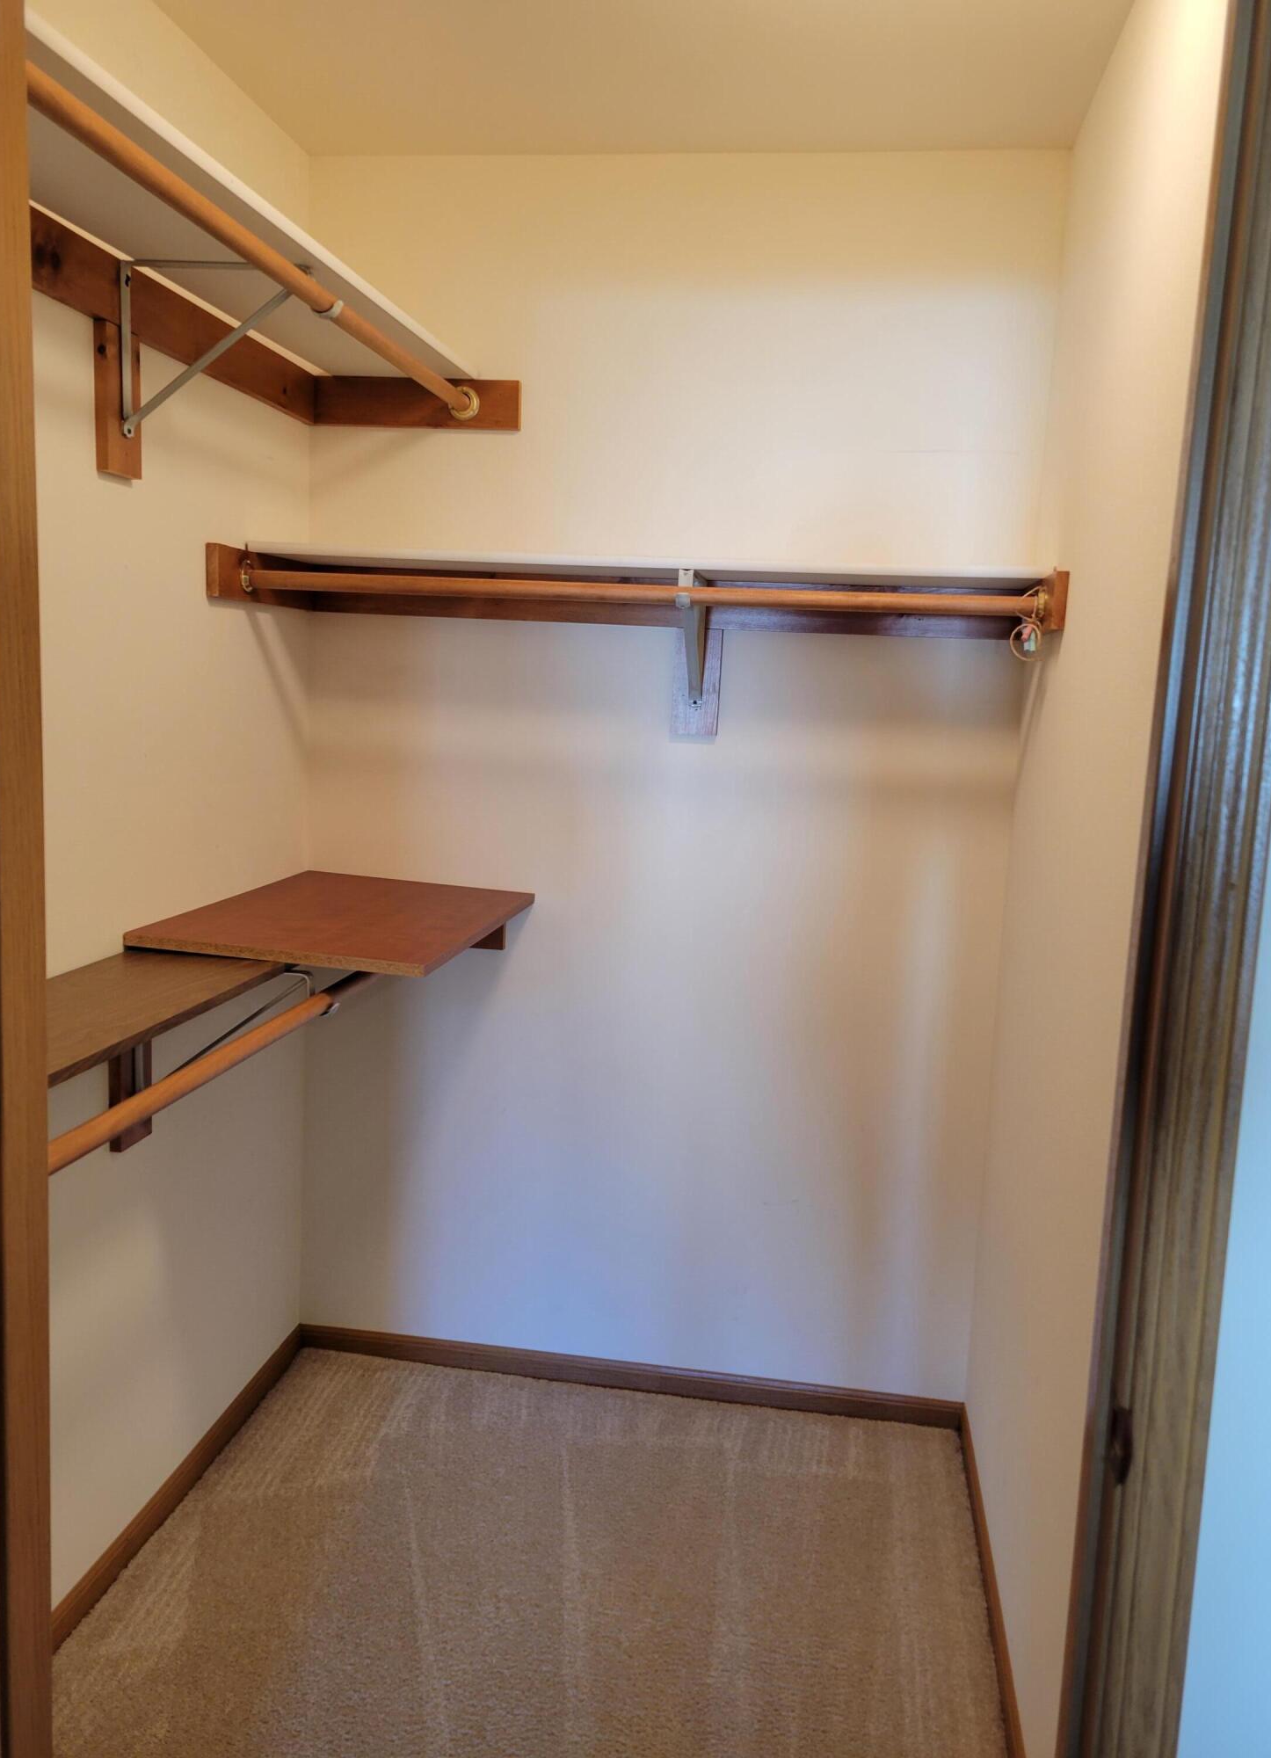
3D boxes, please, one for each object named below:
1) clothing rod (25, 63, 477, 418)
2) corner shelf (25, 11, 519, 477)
[{"bbox_3d":[-0.459,-0.794,1.735,0.039,0.039,1.577,4,8,8],"label":"clothing rod"},{"bbox_3d":[-0.551,-0.712,1.770,0.425,0.311,1.596,4,8,8],"label":"corner shelf"}]

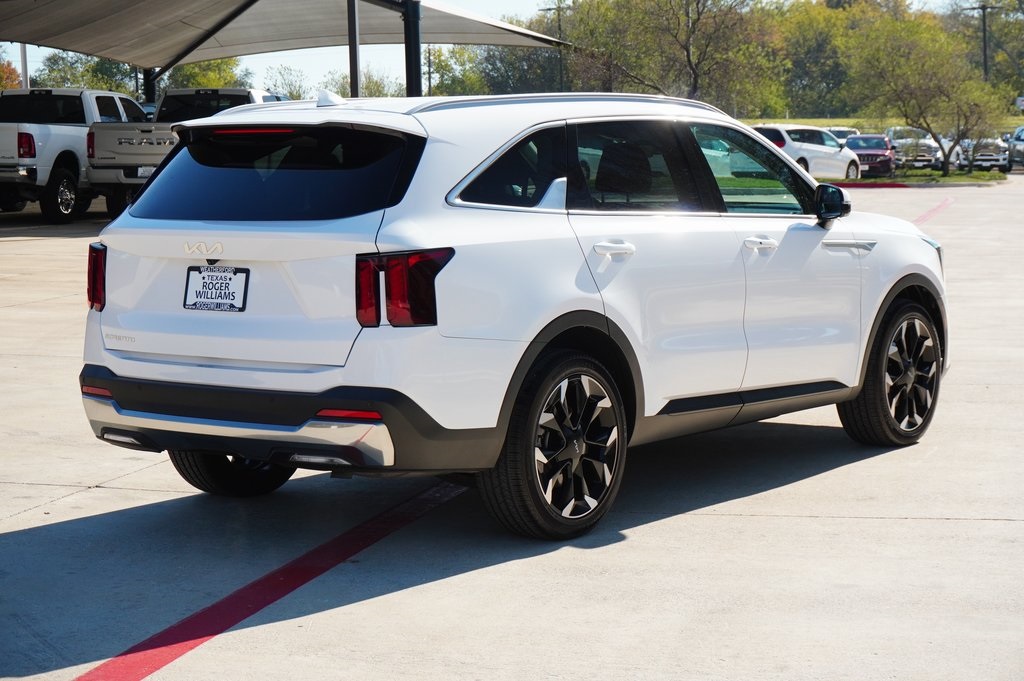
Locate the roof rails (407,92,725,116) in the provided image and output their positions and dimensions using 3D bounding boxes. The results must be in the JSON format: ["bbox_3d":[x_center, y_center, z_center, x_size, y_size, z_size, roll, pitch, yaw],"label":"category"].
[{"bbox_3d":[0.279,-0.946,8.329,0.080,0.090,2.150,3,7,37],"label":"roof rails"}]

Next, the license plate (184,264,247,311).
[{"bbox_3d":[-1.073,-0.187,7.540,0.314,0.160,0.020,3,-4,37],"label":"license plate"}]

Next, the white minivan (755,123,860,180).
[{"bbox_3d":[8.461,-5.493,61.300,2.000,1.780,5.100,3,7,37],"label":"white minivan"}]

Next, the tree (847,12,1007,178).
[{"bbox_3d":[13.055,-7.814,65.500,5.000,5.150,4.600,0,6,12],"label":"tree"}]

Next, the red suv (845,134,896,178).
[{"bbox_3d":[12.149,-6.245,70.800,1.870,1.670,4.500,0,6,13],"label":"red suv"}]

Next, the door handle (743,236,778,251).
[{"bbox_3d":[1.065,-0.410,8.836,0.052,0.053,0.250,0,5,37],"label":"door handle"}]

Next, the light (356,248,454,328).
[{"bbox_3d":[-0.366,-0.180,7.151,0.270,0.275,0.260,4,7,37],"label":"light"}]

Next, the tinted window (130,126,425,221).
[{"bbox_3d":[-0.910,-0.605,7.725,1.350,0.460,0.125,3,-33,37],"label":"tinted window"}]

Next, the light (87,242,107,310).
[{"bbox_3d":[-1.586,-0.250,8.129,0.250,0.260,0.260,3,7,37],"label":"light"}]

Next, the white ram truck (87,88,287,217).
[{"bbox_3d":[-4.714,-3.093,34.413,2.050,2.030,6.000,1,6,16],"label":"white ram truck"}]

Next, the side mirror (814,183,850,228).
[{"bbox_3d":[1.417,-0.590,9.144,0.185,0.205,0.135,4,7,37],"label":"side mirror"}]

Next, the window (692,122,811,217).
[{"bbox_3d":[1.052,-0.742,9.012,0.050,0.420,0.800,-22,-8,36],"label":"window"}]

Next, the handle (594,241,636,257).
[{"bbox_3d":[0.395,-0.351,7.942,0.052,0.053,0.250,0,5,37],"label":"handle"}]

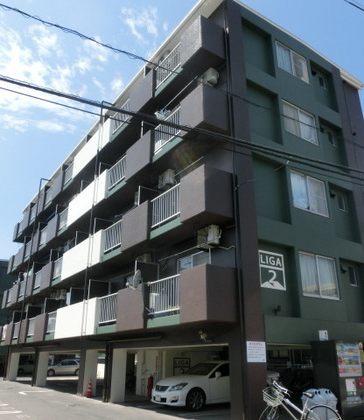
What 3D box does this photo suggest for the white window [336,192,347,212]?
[{"bbox_3d":[6.093,-0.260,14.778,0.462,0.686,0.110,14,-25,-32],"label":"white window"}]

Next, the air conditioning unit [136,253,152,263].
[{"bbox_3d":[-1.357,1.943,13.859,0.290,0.570,0.740,14,-25,-32],"label":"air conditioning unit"}]

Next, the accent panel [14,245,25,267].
[{"bbox_3d":[-11.670,3.393,28.323,0.136,1.329,1.858,14,-25,-32],"label":"accent panel"}]

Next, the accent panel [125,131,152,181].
[{"bbox_3d":[-1.576,-1.929,14.425,0.136,1.329,1.902,14,-25,-32],"label":"accent panel"}]

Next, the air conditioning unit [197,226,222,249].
[{"bbox_3d":[0.745,0.817,10.988,0.290,0.570,0.740,14,-25,-32],"label":"air conditioning unit"}]

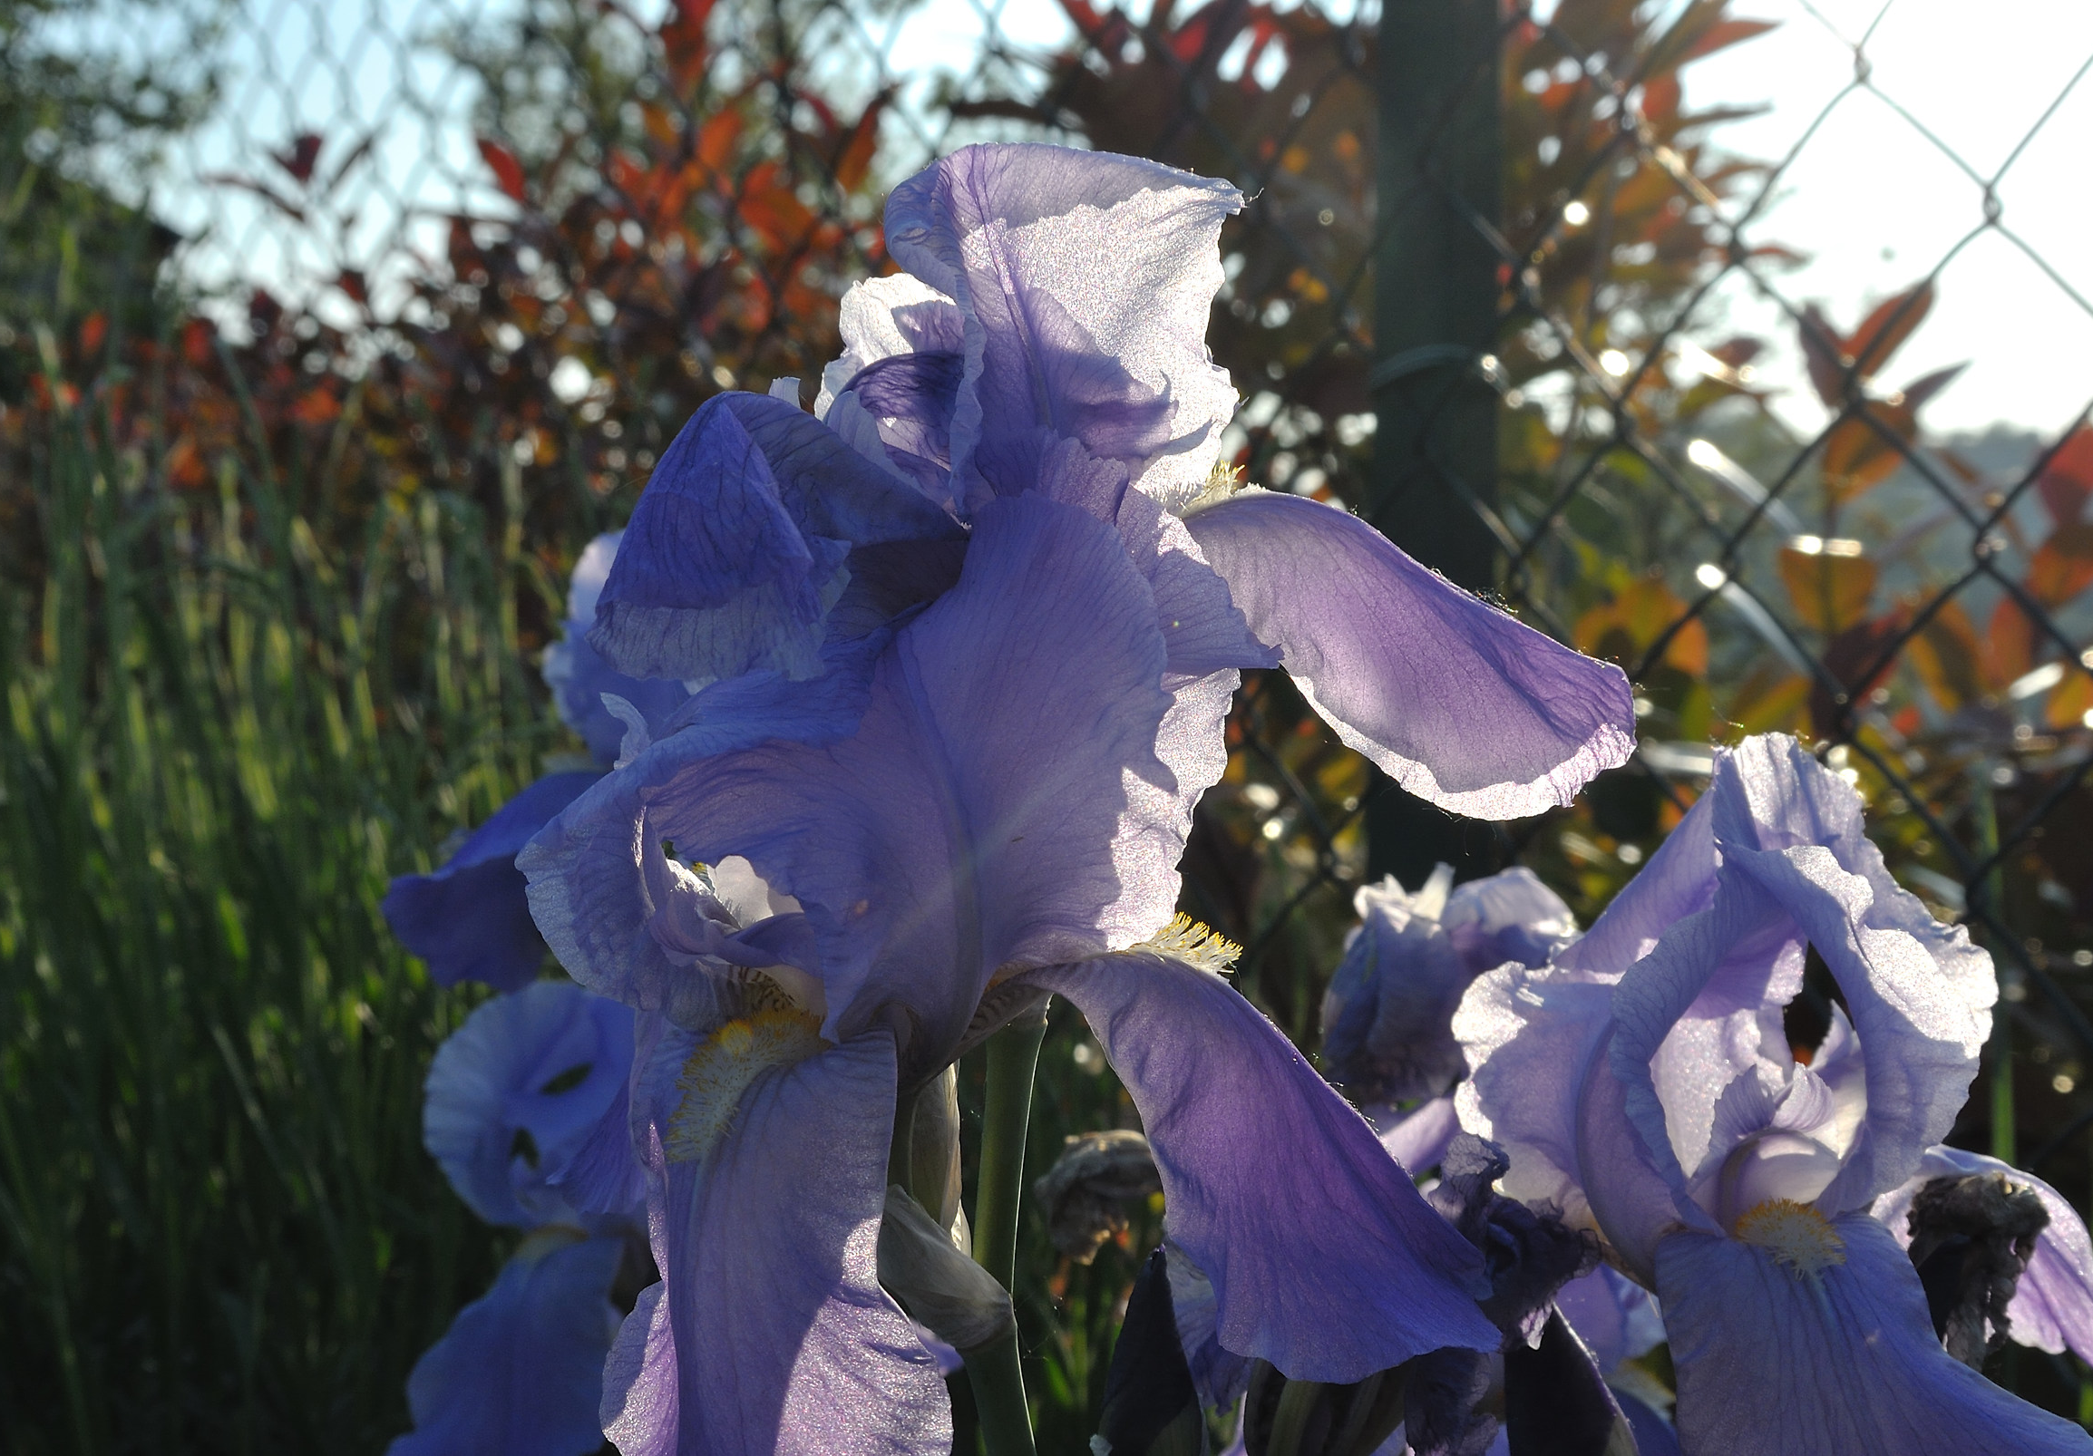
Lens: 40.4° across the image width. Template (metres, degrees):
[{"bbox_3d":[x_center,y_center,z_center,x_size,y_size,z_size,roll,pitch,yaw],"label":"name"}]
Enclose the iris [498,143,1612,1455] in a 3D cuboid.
[{"bbox_3d":[0.005,0.011,0.410,0.160,0.193,0.140,1,4,19],"label":"iris"}]

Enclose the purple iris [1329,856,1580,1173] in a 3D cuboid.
[{"bbox_3d":[0.095,0.067,0.660,0.064,0.072,0.064,1,4,11],"label":"purple iris"}]

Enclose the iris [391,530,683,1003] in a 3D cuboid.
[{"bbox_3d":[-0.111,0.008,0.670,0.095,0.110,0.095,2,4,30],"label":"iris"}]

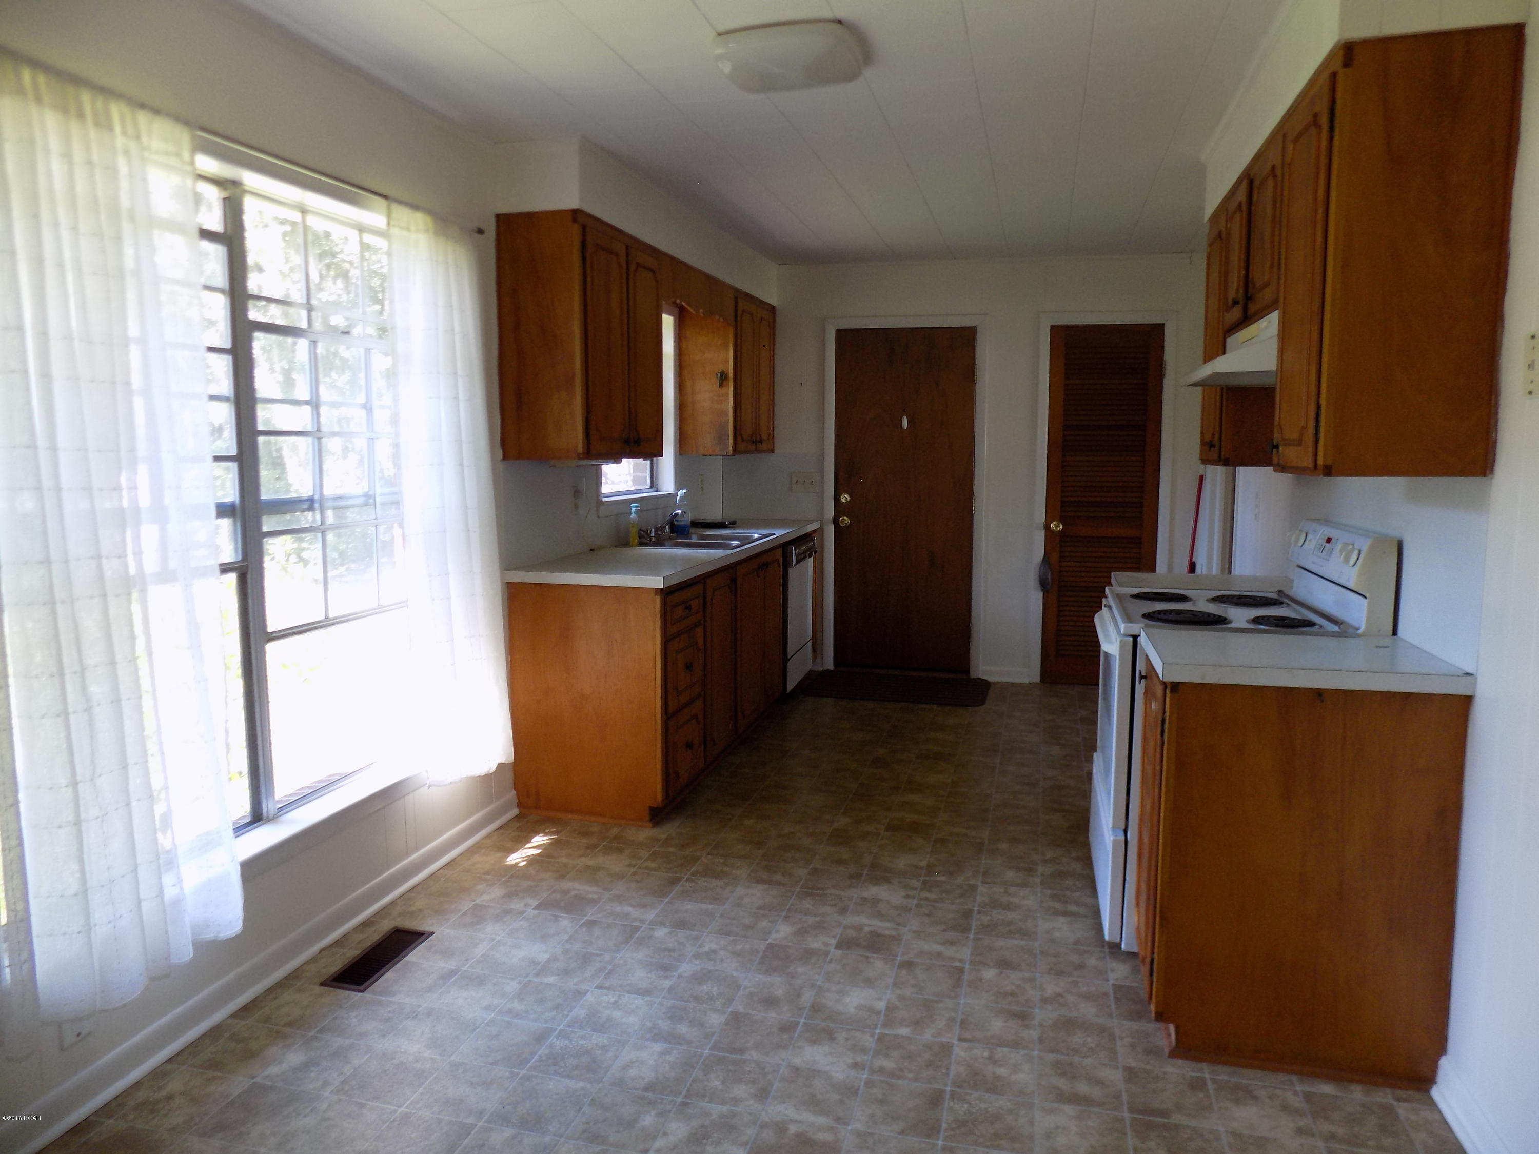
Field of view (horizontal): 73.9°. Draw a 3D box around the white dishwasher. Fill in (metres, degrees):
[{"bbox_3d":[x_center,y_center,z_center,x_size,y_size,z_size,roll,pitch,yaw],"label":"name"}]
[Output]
[{"bbox_3d":[-0.100,0.201,5.840,0.596,0.840,0.625,1,7,15],"label":"white dishwasher"}]

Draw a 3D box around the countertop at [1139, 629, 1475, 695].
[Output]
[{"bbox_3d":[1.177,0.184,2.323,0.578,0.039,0.457,1,7,15],"label":"countertop"}]

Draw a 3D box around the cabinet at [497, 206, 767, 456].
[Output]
[{"bbox_3d":[-0.460,-1.014,4.911,0.350,0.863,2.682,1,7,15],"label":"cabinet"}]

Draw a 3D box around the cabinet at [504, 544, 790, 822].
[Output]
[{"bbox_3d":[-0.428,0.353,4.636,0.616,0.879,1.849,1,7,15],"label":"cabinet"}]

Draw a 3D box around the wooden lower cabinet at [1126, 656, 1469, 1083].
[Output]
[{"bbox_3d":[1.180,0.630,2.396,0.588,0.865,0.426,1,7,15],"label":"wooden lower cabinet"}]

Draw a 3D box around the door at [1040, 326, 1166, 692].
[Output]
[{"bbox_3d":[1.871,-0.390,5.778,0.599,2.035,0.040,1,7,15],"label":"door"}]

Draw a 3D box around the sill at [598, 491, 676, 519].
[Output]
[{"bbox_3d":[-0.657,-0.370,5.030,0.100,0.093,1.010,1,7,15],"label":"sill"}]

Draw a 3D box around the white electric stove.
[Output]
[{"bbox_3d":[1.275,0.423,2.962,0.659,1.132,0.750,1,7,15],"label":"white electric stove"}]

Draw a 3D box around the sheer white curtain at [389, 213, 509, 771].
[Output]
[{"bbox_3d":[-1.009,-0.225,3.279,0.100,1.770,0.545,1,7,15],"label":"sheer white curtain"}]

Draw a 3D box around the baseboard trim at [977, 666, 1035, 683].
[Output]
[{"bbox_3d":[1.391,0.572,6.014,0.310,0.090,0.018,1,7,15],"label":"baseboard trim"}]

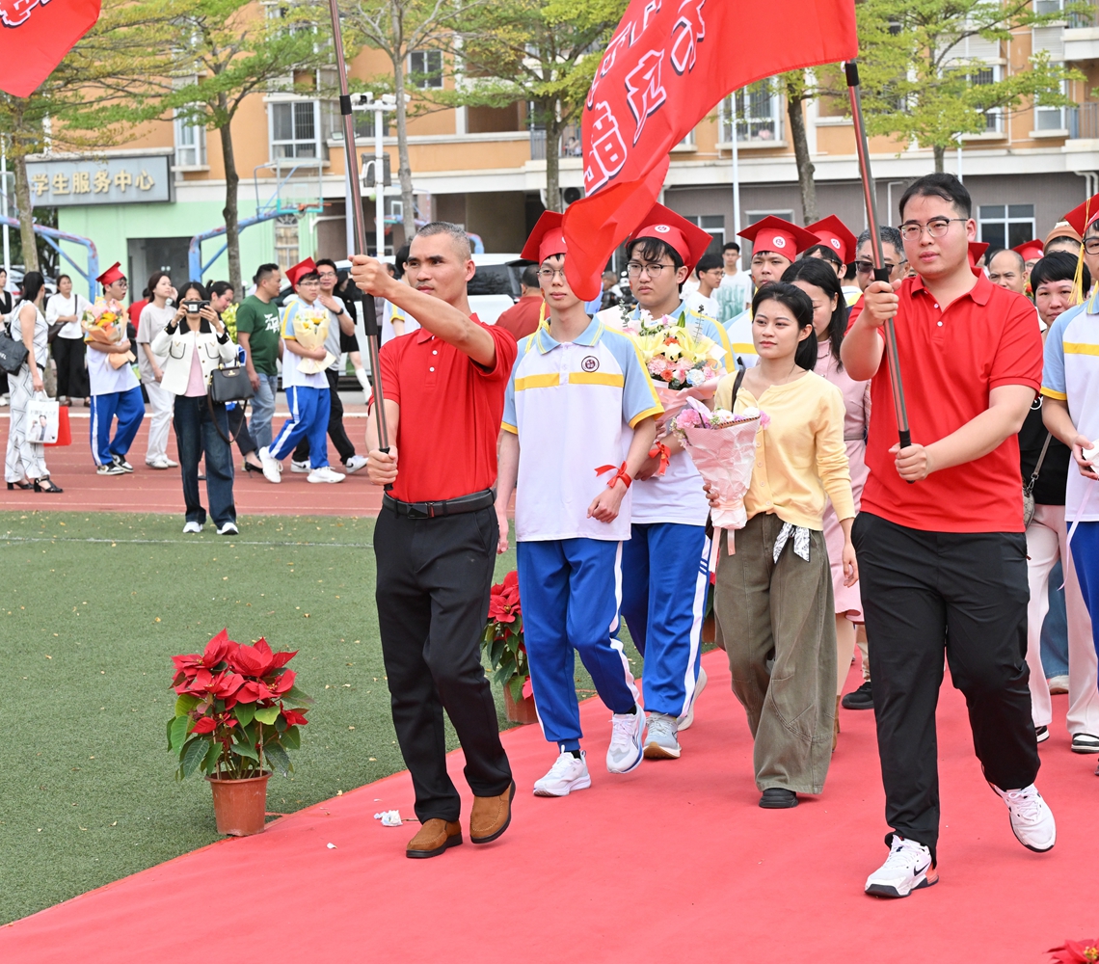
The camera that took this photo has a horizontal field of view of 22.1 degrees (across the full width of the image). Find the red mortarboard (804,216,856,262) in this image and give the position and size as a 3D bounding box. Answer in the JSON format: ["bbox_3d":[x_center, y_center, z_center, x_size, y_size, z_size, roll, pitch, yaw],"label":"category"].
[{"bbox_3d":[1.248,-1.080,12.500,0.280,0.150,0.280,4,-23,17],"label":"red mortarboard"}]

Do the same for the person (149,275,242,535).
[{"bbox_3d":[-2.224,-0.469,17.657,0.580,1.600,0.460,-2,4,-7],"label":"person"}]

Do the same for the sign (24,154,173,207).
[{"bbox_3d":[-14.447,-9.623,90.000,5.800,1.520,0.300,1,5,26],"label":"sign"}]

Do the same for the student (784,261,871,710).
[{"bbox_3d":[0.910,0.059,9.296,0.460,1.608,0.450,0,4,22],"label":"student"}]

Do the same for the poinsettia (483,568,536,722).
[{"bbox_3d":[-0.066,0.580,9.952,0.400,0.555,0.400,1,5,24],"label":"poinsettia"}]

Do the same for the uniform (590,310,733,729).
[{"bbox_3d":[0.391,0.095,9.407,0.520,1.420,0.390,1,5,24],"label":"uniform"}]

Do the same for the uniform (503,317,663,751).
[{"bbox_3d":[0.086,0.162,8.749,0.530,1.348,0.420,0,4,16],"label":"uniform"}]

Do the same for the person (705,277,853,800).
[{"bbox_3d":[0.688,0.184,8.335,0.460,1.570,0.360,1,5,25],"label":"person"}]

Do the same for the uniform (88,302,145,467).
[{"bbox_3d":[-3.627,-0.823,23.538,0.420,1.370,0.500,2,6,42],"label":"uniform"}]

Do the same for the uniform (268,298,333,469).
[{"bbox_3d":[-2.053,-0.811,23.047,0.520,1.394,0.500,2,5,40],"label":"uniform"}]

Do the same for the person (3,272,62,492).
[{"bbox_3d":[-4.080,-0.800,22.043,0.550,1.692,0.500,0,4,12],"label":"person"}]

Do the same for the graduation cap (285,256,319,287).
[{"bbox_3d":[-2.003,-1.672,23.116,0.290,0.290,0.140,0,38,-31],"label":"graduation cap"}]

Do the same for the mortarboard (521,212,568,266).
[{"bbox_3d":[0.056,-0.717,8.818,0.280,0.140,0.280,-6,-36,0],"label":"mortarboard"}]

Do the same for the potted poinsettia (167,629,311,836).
[{"bbox_3d":[-0.897,0.724,8.080,0.400,0.560,0.390,-1,4,0],"label":"potted poinsettia"}]

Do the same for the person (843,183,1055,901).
[{"bbox_3d":[1.008,0.103,7.141,0.580,1.765,0.750,0,4,20],"label":"person"}]

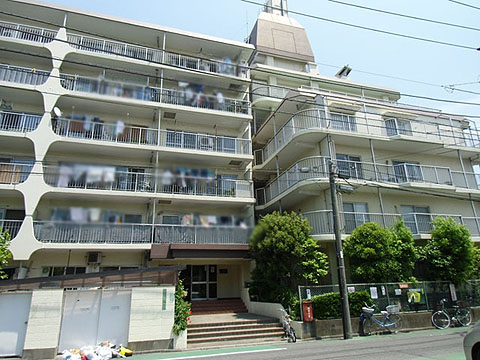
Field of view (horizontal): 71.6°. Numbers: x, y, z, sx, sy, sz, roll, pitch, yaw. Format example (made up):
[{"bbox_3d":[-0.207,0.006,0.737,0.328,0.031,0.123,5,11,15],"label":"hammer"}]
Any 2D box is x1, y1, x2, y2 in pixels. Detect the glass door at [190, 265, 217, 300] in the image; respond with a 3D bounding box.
[{"bbox_3d":[-2.000,5.877,18.963,1.477,1.841,0.104,4,-19,-17],"label":"glass door"}]

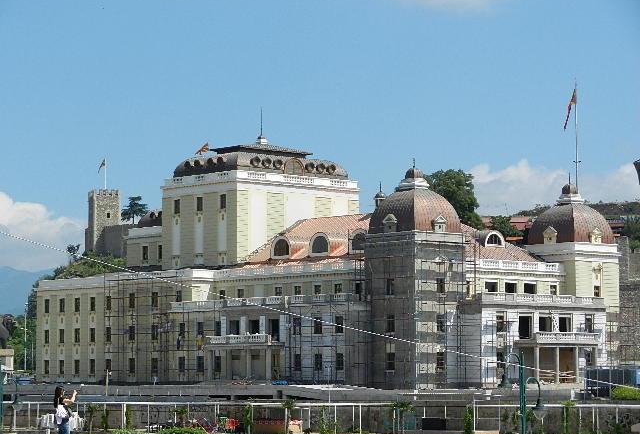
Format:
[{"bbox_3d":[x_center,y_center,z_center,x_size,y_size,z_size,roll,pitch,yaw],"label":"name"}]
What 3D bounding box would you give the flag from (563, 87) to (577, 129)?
[{"bbox_3d":[52.113,-22.569,408.523,2.710,8.726,1.200,0,-5,0],"label":"flag"}]

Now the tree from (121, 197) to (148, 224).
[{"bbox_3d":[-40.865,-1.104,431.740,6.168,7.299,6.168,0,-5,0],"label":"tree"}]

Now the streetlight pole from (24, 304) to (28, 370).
[{"bbox_3d":[-37.377,15.751,249.577,0.800,9.853,0.500,0,-5,0],"label":"streetlight pole"}]

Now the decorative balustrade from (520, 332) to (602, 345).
[{"bbox_3d":[22.679,11.611,186.059,8.878,1.200,2.600,4,-7,-40],"label":"decorative balustrade"}]

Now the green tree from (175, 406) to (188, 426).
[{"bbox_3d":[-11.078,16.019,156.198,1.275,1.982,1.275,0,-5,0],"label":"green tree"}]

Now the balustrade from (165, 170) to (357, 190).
[{"bbox_3d":[-6.755,-3.581,227.109,17.726,1.200,13.637,4,-7,-40],"label":"balustrade"}]

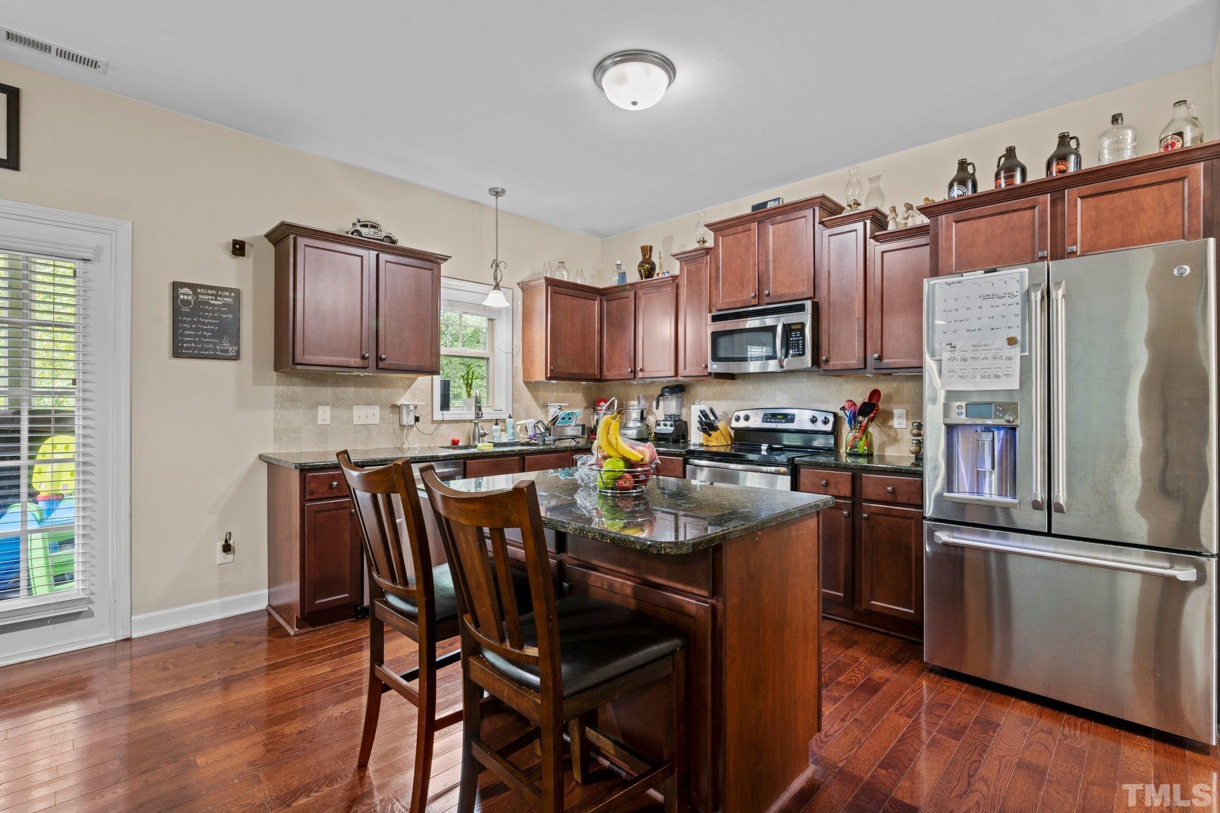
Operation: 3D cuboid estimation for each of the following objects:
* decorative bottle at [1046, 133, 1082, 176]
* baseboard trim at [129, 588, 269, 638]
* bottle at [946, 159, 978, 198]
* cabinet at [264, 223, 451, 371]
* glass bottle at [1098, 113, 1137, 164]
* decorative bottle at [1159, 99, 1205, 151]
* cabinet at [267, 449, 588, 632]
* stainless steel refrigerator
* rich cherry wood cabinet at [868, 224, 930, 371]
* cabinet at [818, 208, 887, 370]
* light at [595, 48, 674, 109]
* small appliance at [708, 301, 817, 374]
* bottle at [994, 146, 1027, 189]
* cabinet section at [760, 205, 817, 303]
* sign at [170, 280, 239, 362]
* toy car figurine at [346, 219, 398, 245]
[{"bbox_3d":[2.097,-1.124,2.660,0.127,0.274,0.127,0,0,-40],"label":"decorative bottle"},{"bbox_3d":[-2.236,1.135,3.176,0.018,0.115,0.621,0,0,45],"label":"baseboard trim"},{"bbox_3d":[1.778,-1.102,2.901,0.128,0.277,0.128,0,0,-41],"label":"bottle"},{"bbox_3d":[-1.547,-0.605,3.616,0.360,0.794,1.010,0,0,45],"label":"cabinet"},{"bbox_3d":[2.193,-1.120,2.487,0.124,0.292,0.120,0,0,44],"label":"glass bottle"},{"bbox_3d":[2.340,-1.112,2.357,0.130,0.276,0.130,0,0,-16],"label":"decorative bottle"},{"bbox_3d":[-1.055,0.761,3.930,0.633,0.857,2.139,0,0,44],"label":"cabinet"},{"bbox_3d":[2.010,0.308,2.557,0.910,1.770,0.890,0,0,44],"label":"stainless steel refrigerator"},{"bbox_3d":[1.743,-0.592,3.325,0.391,0.780,0.370,0,0,44],"label":"rich cherry wood cabinet"},{"bbox_3d":[1.518,-0.670,3.545,0.361,0.935,0.370,0,0,44],"label":"cabinet"},{"bbox_3d":[0.118,-1.502,2.728,0.386,0.142,0.386,0,0,0],"label":"light"},{"bbox_3d":[1.092,-0.438,3.890,0.754,0.410,0.430,0,0,45],"label":"small appliance"},{"bbox_3d":[1.925,-1.112,2.761,0.128,0.274,0.128,0,0,44],"label":"bottle"},{"bbox_3d":[1.254,-0.959,3.798,0.389,0.576,0.325,0,0,44],"label":"cabinet section"},{"bbox_3d":[-2.189,-0.459,3.135,0.018,0.399,0.308,0,0,44],"label":"sign"},{"bbox_3d":[-1.436,-1.044,3.493,0.120,0.128,0.300,0,0,44],"label":"toy car figurine"}]

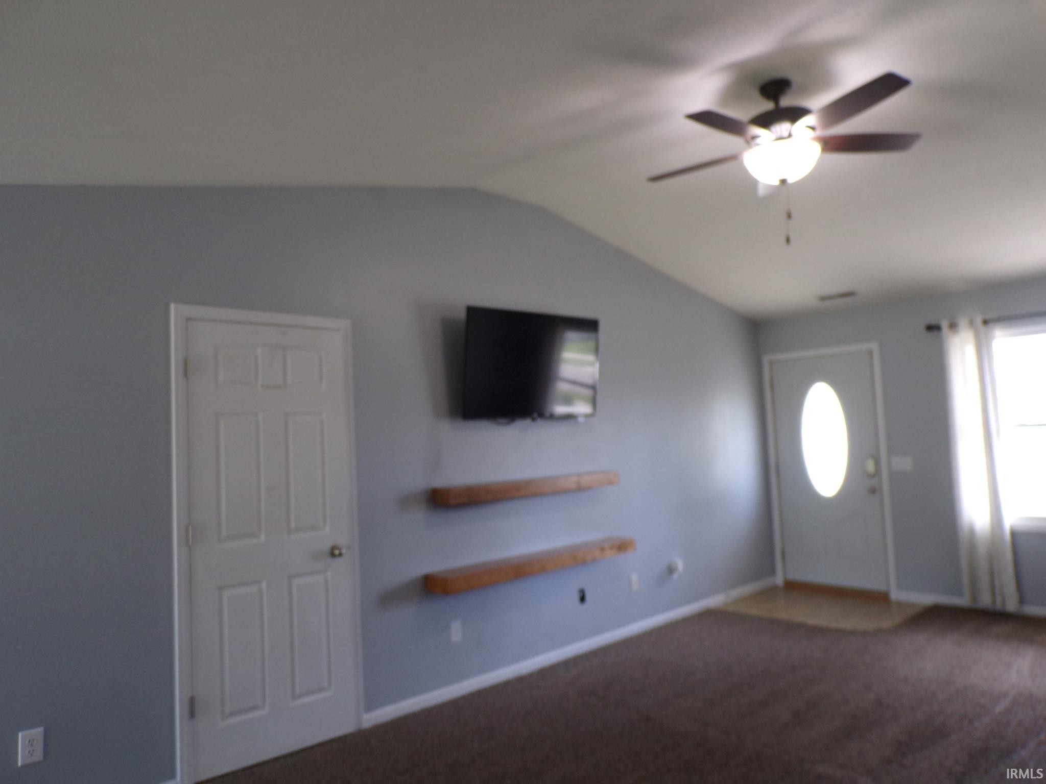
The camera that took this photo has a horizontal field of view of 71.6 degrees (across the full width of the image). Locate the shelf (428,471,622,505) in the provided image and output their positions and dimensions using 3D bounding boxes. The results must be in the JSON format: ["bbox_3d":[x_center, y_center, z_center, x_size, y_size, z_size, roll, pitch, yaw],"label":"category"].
[{"bbox_3d":[0.073,0.594,4.560,1.465,0.087,0.160,1,-6,-43],"label":"shelf"}]

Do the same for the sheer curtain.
[{"bbox_3d":[3.414,0.519,5.435,0.110,2.150,0.350,1,-6,-43],"label":"sheer curtain"}]

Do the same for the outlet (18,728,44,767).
[{"bbox_3d":[-1.864,1.345,2.750,0.075,0.122,0.008,1,-6,-43],"label":"outlet"}]

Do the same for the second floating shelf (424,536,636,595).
[{"bbox_3d":[0.117,1.061,4.512,1.610,0.088,0.210,1,-6,-43],"label":"second floating shelf"}]

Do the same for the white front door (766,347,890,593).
[{"bbox_3d":[2.669,0.687,6.375,0.045,2.015,0.895,1,-6,-43],"label":"white front door"}]

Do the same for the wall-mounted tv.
[{"bbox_3d":[0.076,-0.162,4.539,1.125,0.655,0.060,1,2,-44],"label":"wall-mounted tv"}]

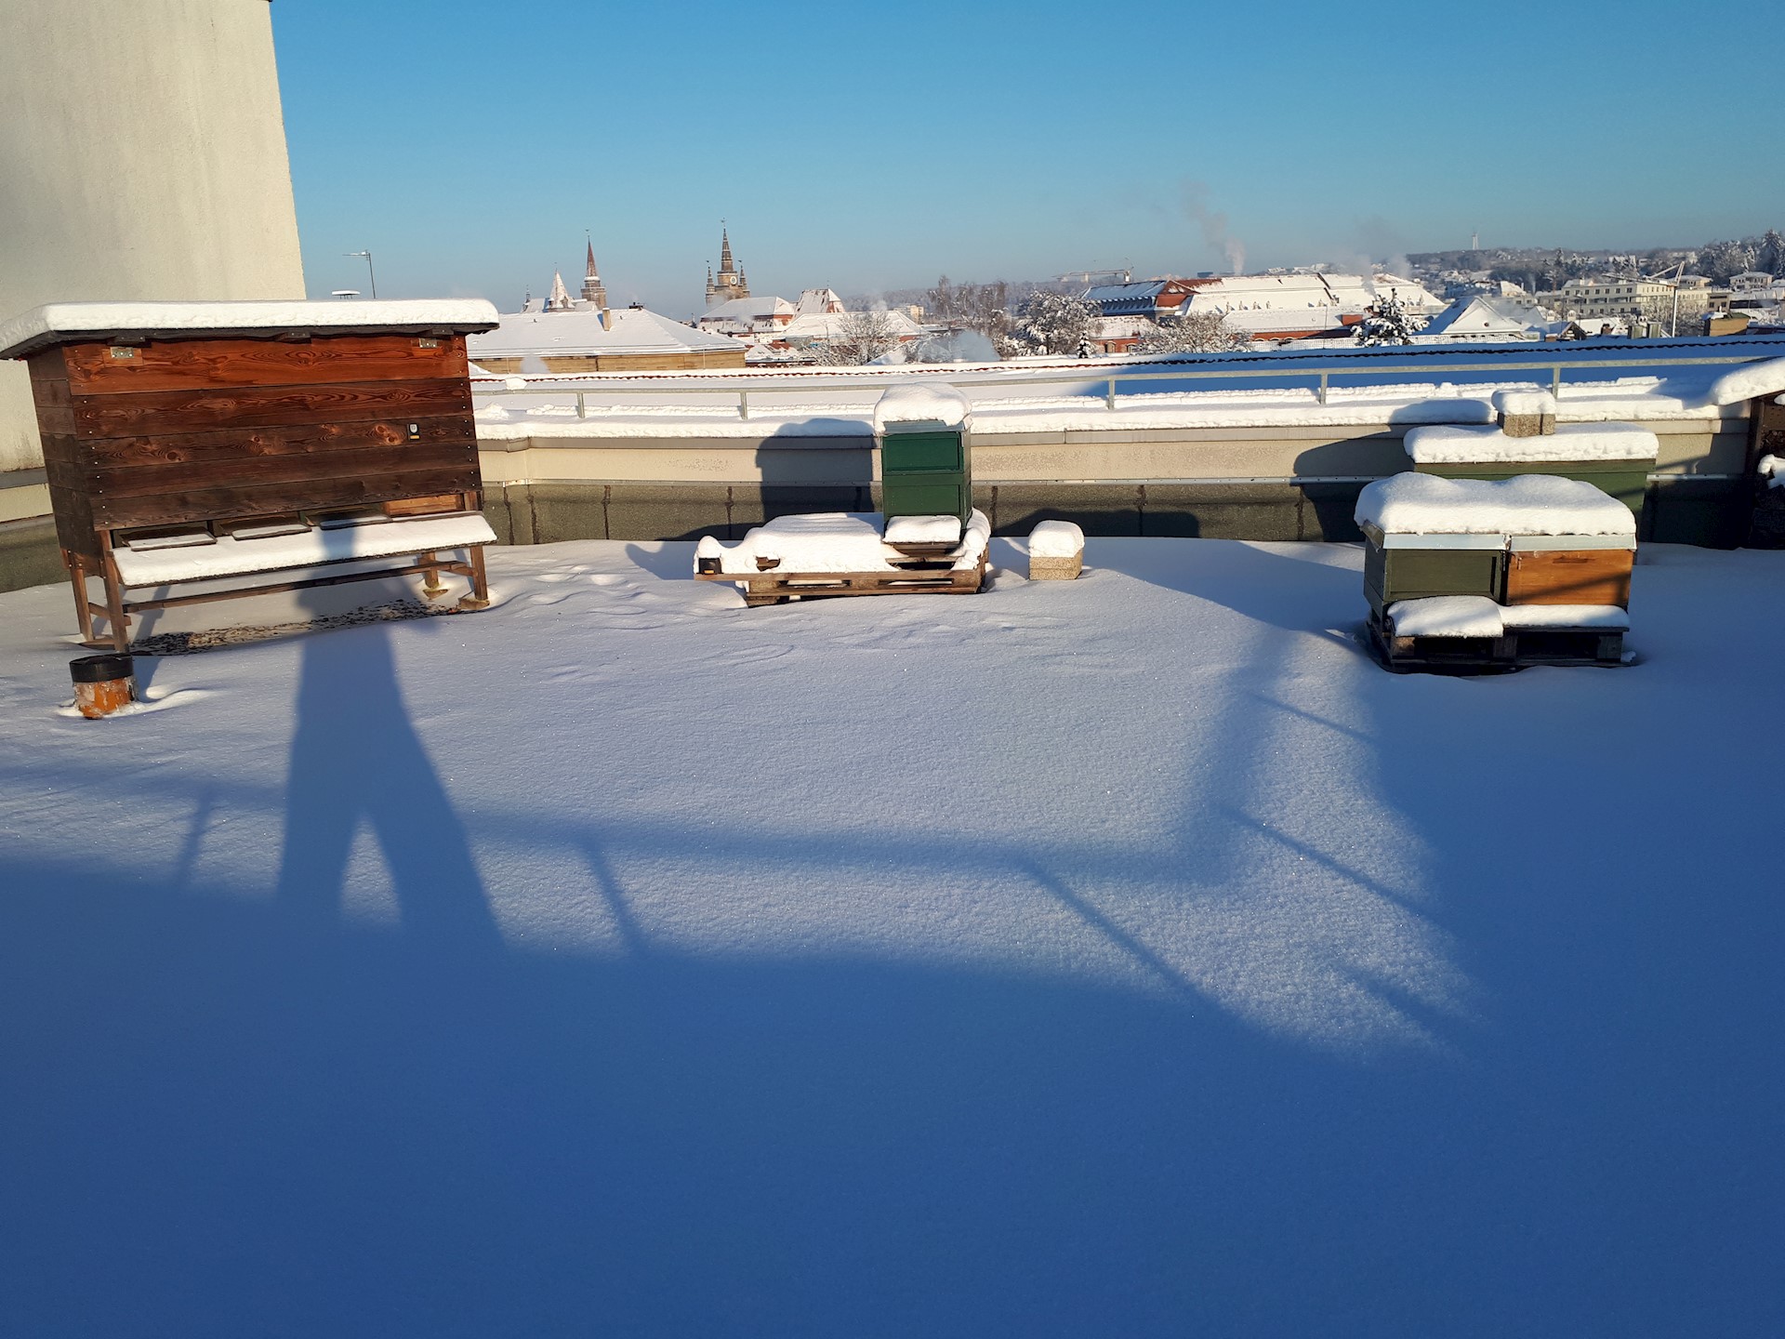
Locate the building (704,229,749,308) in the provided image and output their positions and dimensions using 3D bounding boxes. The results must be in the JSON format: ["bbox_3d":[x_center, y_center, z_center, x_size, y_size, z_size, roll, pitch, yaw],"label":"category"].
[{"bbox_3d":[-66.186,-161.538,560.000,13.000,31.500,13.000,-12,17,-37],"label":"building"}]

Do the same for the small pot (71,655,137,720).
[{"bbox_3d":[-3.024,0.063,5.313,0.205,0.210,0.205,-10,15,-29],"label":"small pot"}]

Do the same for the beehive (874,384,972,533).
[{"bbox_3d":[0.181,-1.105,7.467,0.460,0.770,0.530,0,13,7],"label":"beehive"}]

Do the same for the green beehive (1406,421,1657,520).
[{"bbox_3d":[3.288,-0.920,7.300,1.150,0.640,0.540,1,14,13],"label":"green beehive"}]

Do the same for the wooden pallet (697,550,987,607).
[{"bbox_3d":[-0.223,-0.553,7.418,1.430,0.250,0.820,-1,13,6],"label":"wooden pallet"}]

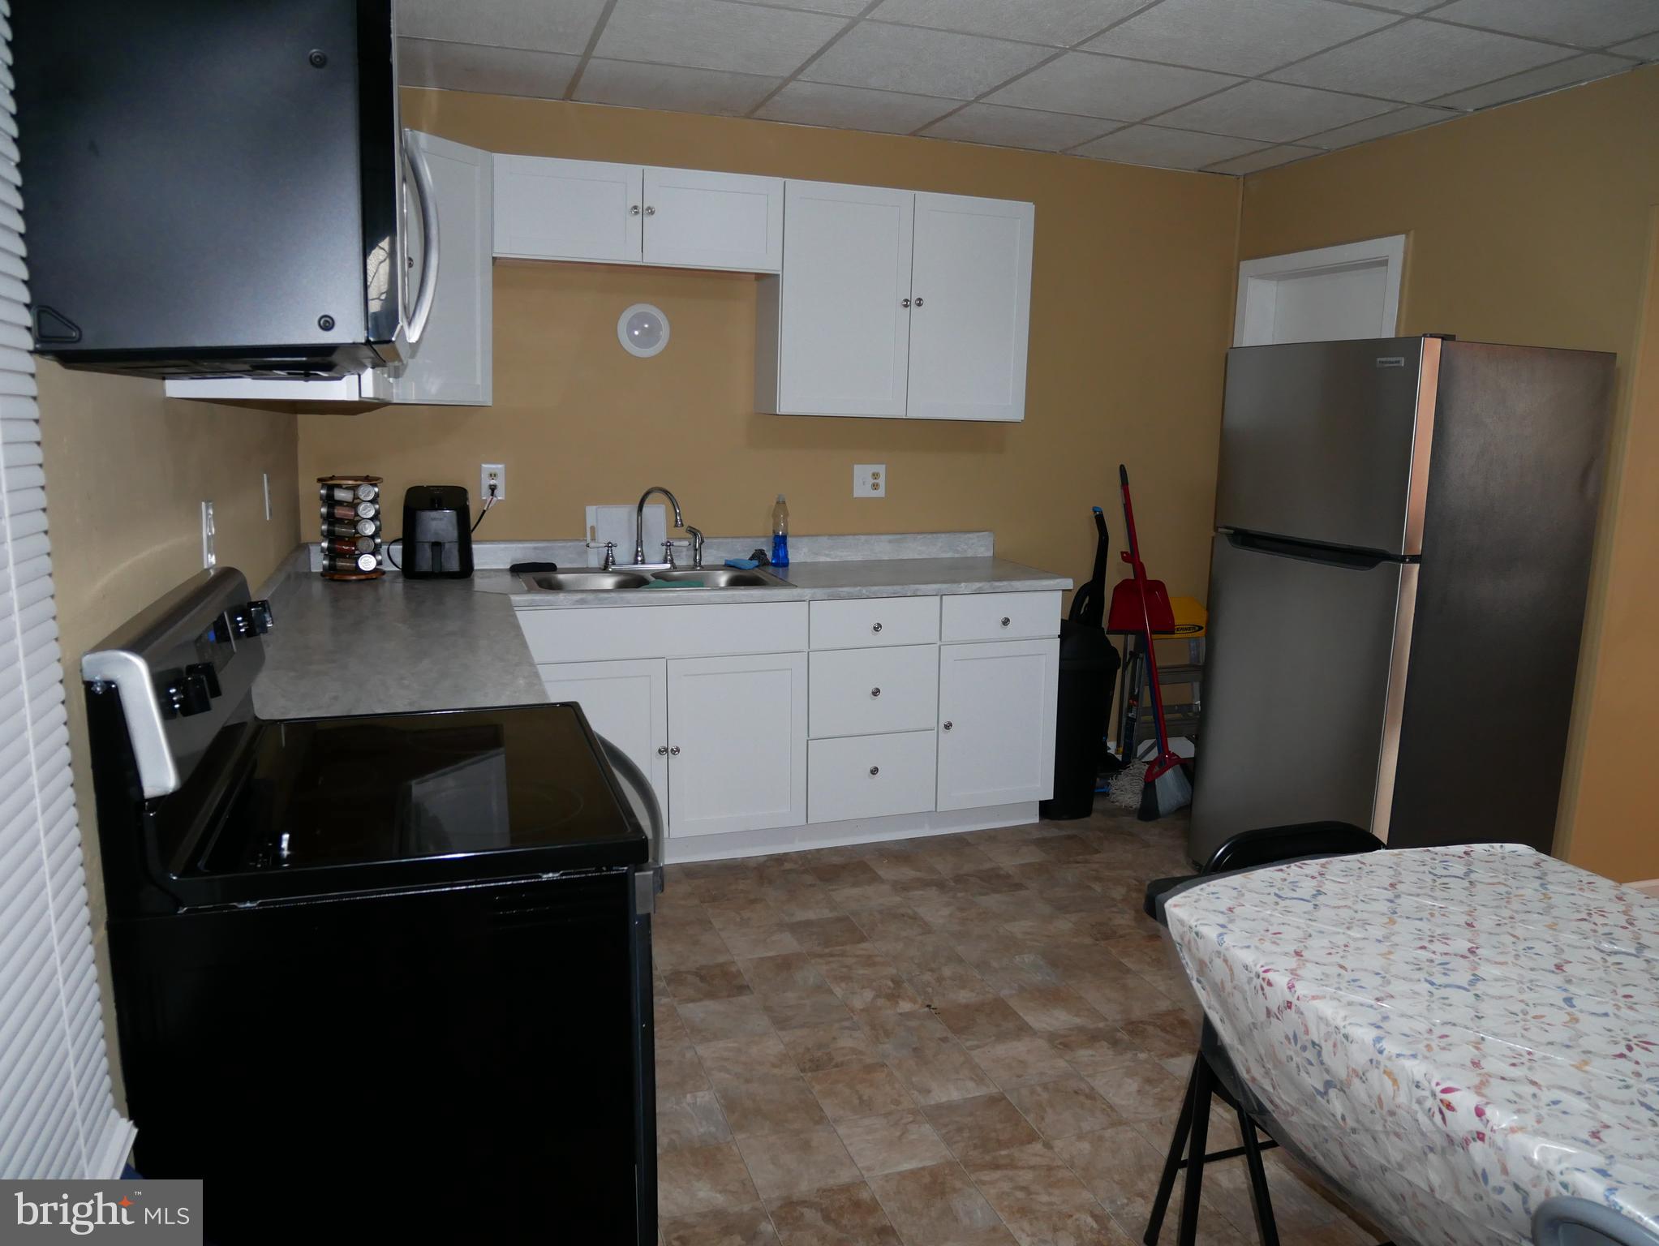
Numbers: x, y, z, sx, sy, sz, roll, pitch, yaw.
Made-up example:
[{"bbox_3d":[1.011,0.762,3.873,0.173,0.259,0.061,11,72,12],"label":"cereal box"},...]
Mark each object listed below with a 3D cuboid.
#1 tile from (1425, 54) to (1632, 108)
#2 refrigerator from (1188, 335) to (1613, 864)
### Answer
[{"bbox_3d":[2.030,-1.586,3.353,0.186,0.020,0.567,-2,11,-19],"label":"tile"},{"bbox_3d":[1.710,0.029,3.577,0.745,1.710,0.725,-3,11,-23],"label":"refrigerator"}]

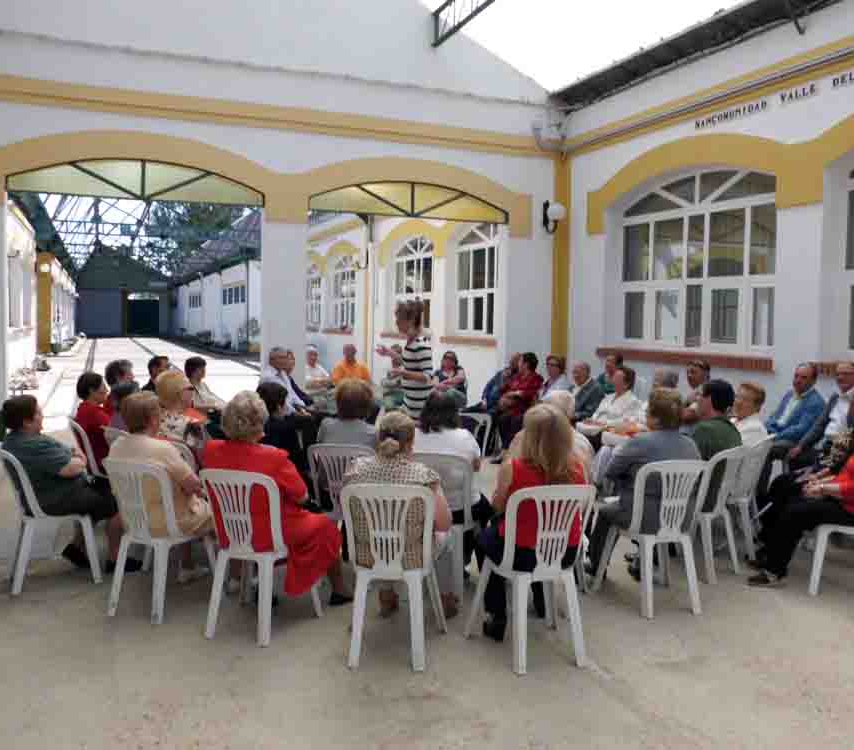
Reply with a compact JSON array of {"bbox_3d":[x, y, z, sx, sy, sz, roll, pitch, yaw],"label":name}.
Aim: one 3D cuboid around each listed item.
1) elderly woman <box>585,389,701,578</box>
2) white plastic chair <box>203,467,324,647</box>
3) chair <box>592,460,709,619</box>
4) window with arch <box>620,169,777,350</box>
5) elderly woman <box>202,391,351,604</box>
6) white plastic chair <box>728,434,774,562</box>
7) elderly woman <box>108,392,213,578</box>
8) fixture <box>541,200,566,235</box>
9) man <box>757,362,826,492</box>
[{"bbox_3d":[1.213,0.680,4.389,0.520,1.210,0.820,-2,5,-26],"label":"elderly woman"},{"bbox_3d":[-0.871,0.897,3.912,0.460,0.880,0.550,2,5,18],"label":"white plastic chair"},{"bbox_3d":[1.258,0.852,4.148,0.470,0.835,0.520,-1,5,-14],"label":"chair"},{"bbox_3d":[3.046,-1.278,8.464,0.120,2.040,2.550,-2,5,-25],"label":"window with arch"},{"bbox_3d":[-0.781,0.689,4.048,0.520,1.230,0.820,3,5,36],"label":"elderly woman"},{"bbox_3d":[2.150,0.799,5.272,0.500,0.850,0.480,4,6,44],"label":"white plastic chair"},{"bbox_3d":[-1.379,0.658,4.243,0.520,1.160,0.780,2,5,22],"label":"elderly woman"},{"bbox_3d":[1.684,-2.097,10.000,0.240,0.440,0.400,-2,5,-24],"label":"fixture"},{"bbox_3d":[2.688,0.532,5.792,0.820,1.250,0.520,-1,4,-18],"label":"man"}]

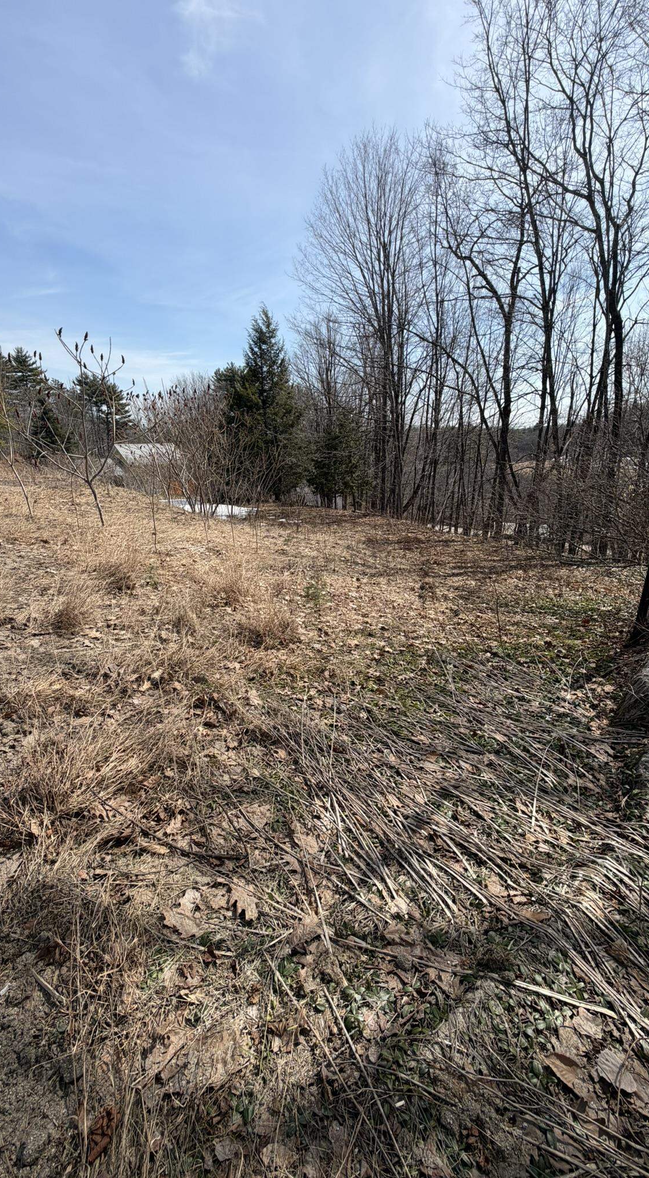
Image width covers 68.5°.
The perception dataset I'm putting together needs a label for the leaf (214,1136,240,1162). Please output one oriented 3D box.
[{"bbox_3d":[-0.208,1.213,1.030,0.056,0.020,0.034,-2,18,-8],"label":"leaf"}]

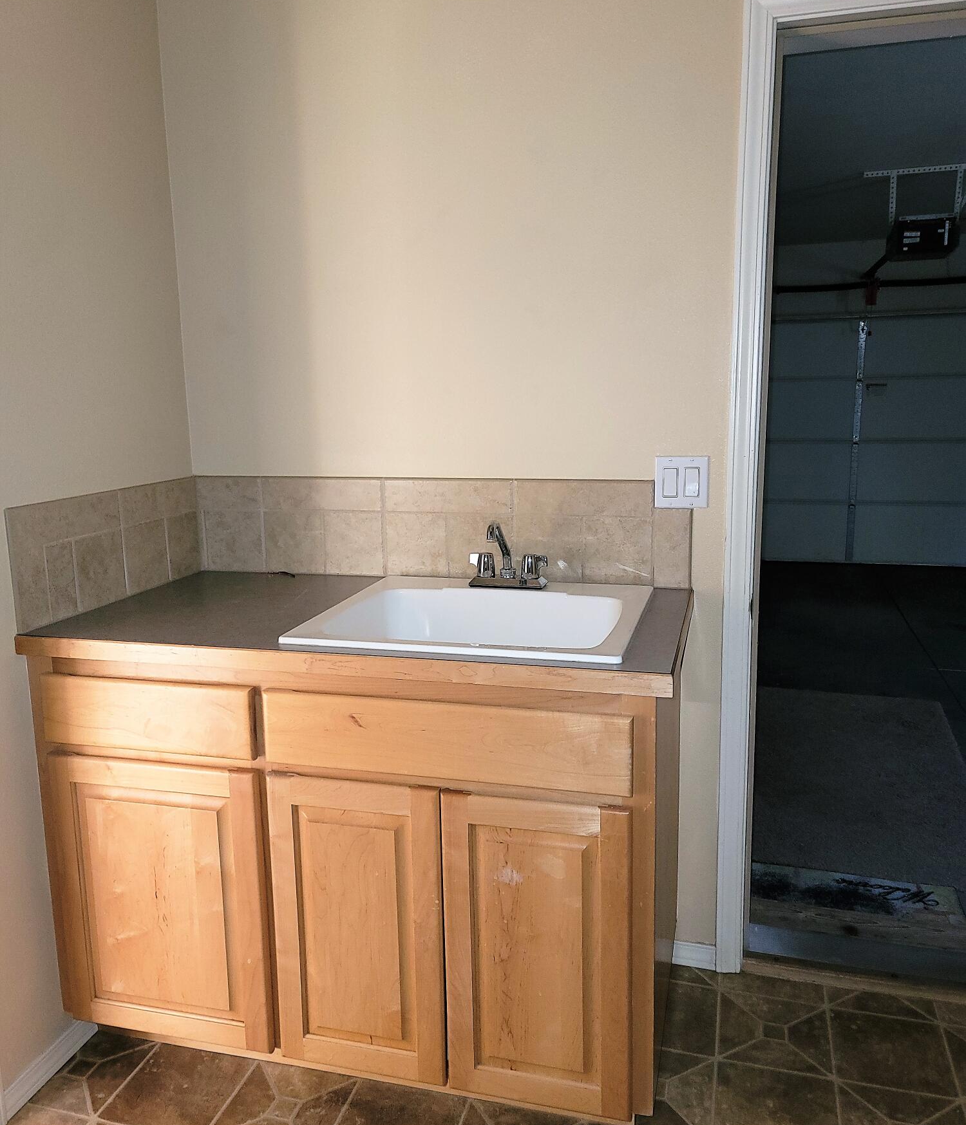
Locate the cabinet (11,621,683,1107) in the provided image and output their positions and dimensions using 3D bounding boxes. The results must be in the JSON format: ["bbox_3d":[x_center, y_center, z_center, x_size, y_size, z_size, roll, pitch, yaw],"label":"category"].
[{"bbox_3d":[-0.208,0.558,2.019,1.242,0.919,0.651,2,11,15],"label":"cabinet"}]

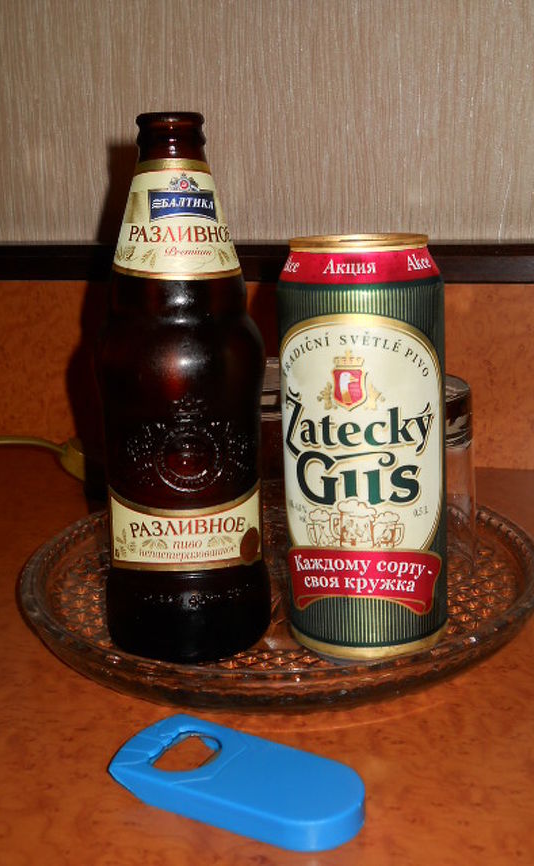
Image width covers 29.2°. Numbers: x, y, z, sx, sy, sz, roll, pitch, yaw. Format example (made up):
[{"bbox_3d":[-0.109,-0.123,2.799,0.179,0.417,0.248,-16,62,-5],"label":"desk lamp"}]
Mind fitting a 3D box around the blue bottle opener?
[{"bbox_3d":[-0.008,0.118,0.348,0.086,0.012,0.038,7,18,29],"label":"blue bottle opener"}]

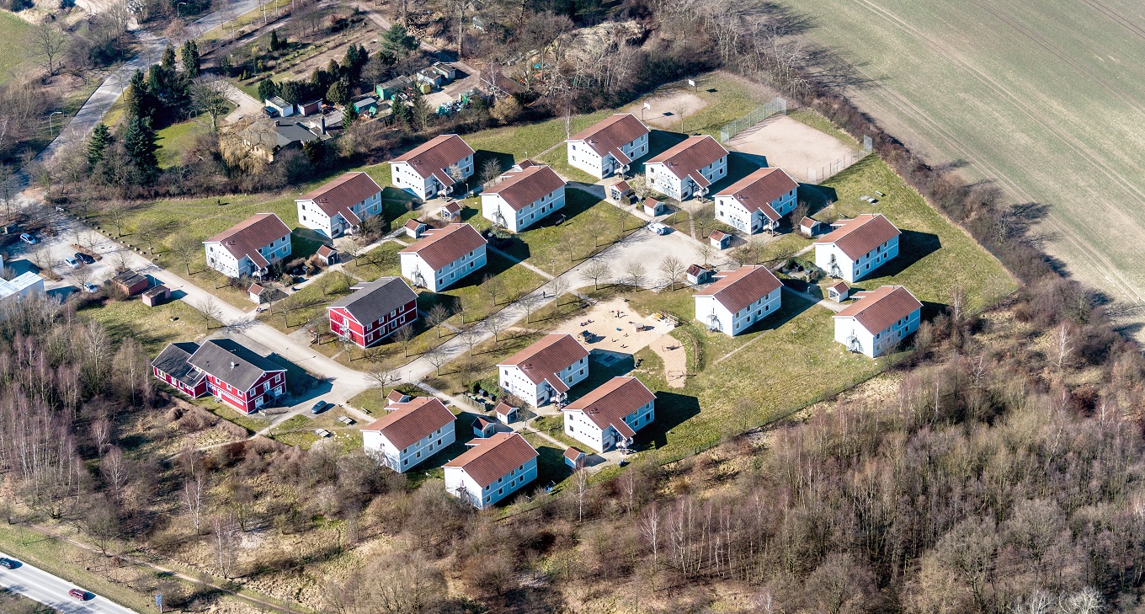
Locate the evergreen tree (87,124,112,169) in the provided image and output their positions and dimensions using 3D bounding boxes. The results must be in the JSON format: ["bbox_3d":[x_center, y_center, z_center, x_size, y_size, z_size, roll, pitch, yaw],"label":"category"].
[{"bbox_3d":[-114.240,-39.050,802.870,5.640,11.990,5.640,-1,33,0],"label":"evergreen tree"}]

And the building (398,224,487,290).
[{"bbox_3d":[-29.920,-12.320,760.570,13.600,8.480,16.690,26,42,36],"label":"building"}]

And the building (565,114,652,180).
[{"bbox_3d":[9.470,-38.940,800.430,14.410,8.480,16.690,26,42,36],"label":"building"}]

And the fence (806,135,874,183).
[{"bbox_3d":[64.270,-35.260,800.090,20.280,3.920,2.740,-29,41,-36],"label":"fence"}]

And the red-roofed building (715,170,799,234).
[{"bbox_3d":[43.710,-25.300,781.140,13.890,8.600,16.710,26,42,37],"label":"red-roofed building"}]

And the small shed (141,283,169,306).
[{"bbox_3d":[-93.820,-2.500,753.610,2.890,2.510,5.450,26,41,36],"label":"small shed"}]

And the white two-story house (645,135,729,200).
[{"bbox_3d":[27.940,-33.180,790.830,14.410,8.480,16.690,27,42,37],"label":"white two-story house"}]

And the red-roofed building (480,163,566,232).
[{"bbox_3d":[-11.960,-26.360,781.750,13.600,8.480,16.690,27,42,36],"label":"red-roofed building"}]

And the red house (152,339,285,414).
[{"bbox_3d":[-80.540,13.940,760.790,28.620,8.910,16.140,26,41,36],"label":"red house"}]

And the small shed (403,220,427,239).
[{"bbox_3d":[-36.540,-18.480,779.820,3.280,3.350,3.880,27,42,37],"label":"small shed"}]

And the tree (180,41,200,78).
[{"bbox_3d":[-101.507,-65.969,883.339,5.222,10.463,5.222,-2,33,0],"label":"tree"}]

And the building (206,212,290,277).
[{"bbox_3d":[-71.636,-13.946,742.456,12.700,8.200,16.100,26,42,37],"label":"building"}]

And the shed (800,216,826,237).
[{"bbox_3d":[55.320,-18.890,775.520,3.280,3.350,3.880,26,42,36],"label":"shed"}]

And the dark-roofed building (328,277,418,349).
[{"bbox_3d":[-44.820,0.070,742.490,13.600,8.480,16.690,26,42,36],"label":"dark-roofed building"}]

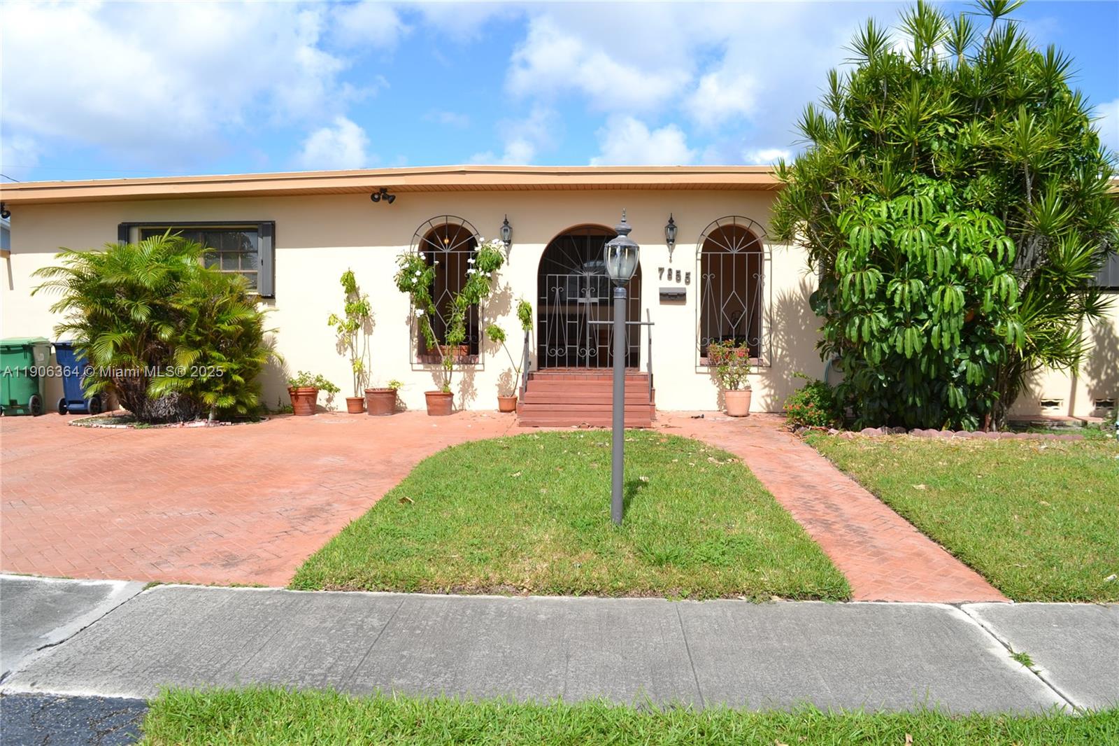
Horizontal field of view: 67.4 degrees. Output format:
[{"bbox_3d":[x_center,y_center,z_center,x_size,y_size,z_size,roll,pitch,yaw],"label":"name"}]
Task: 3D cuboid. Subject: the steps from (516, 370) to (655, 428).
[{"bbox_3d":[0.370,0.327,11.600,1.840,0.650,1.450,0,4,2],"label":"steps"}]

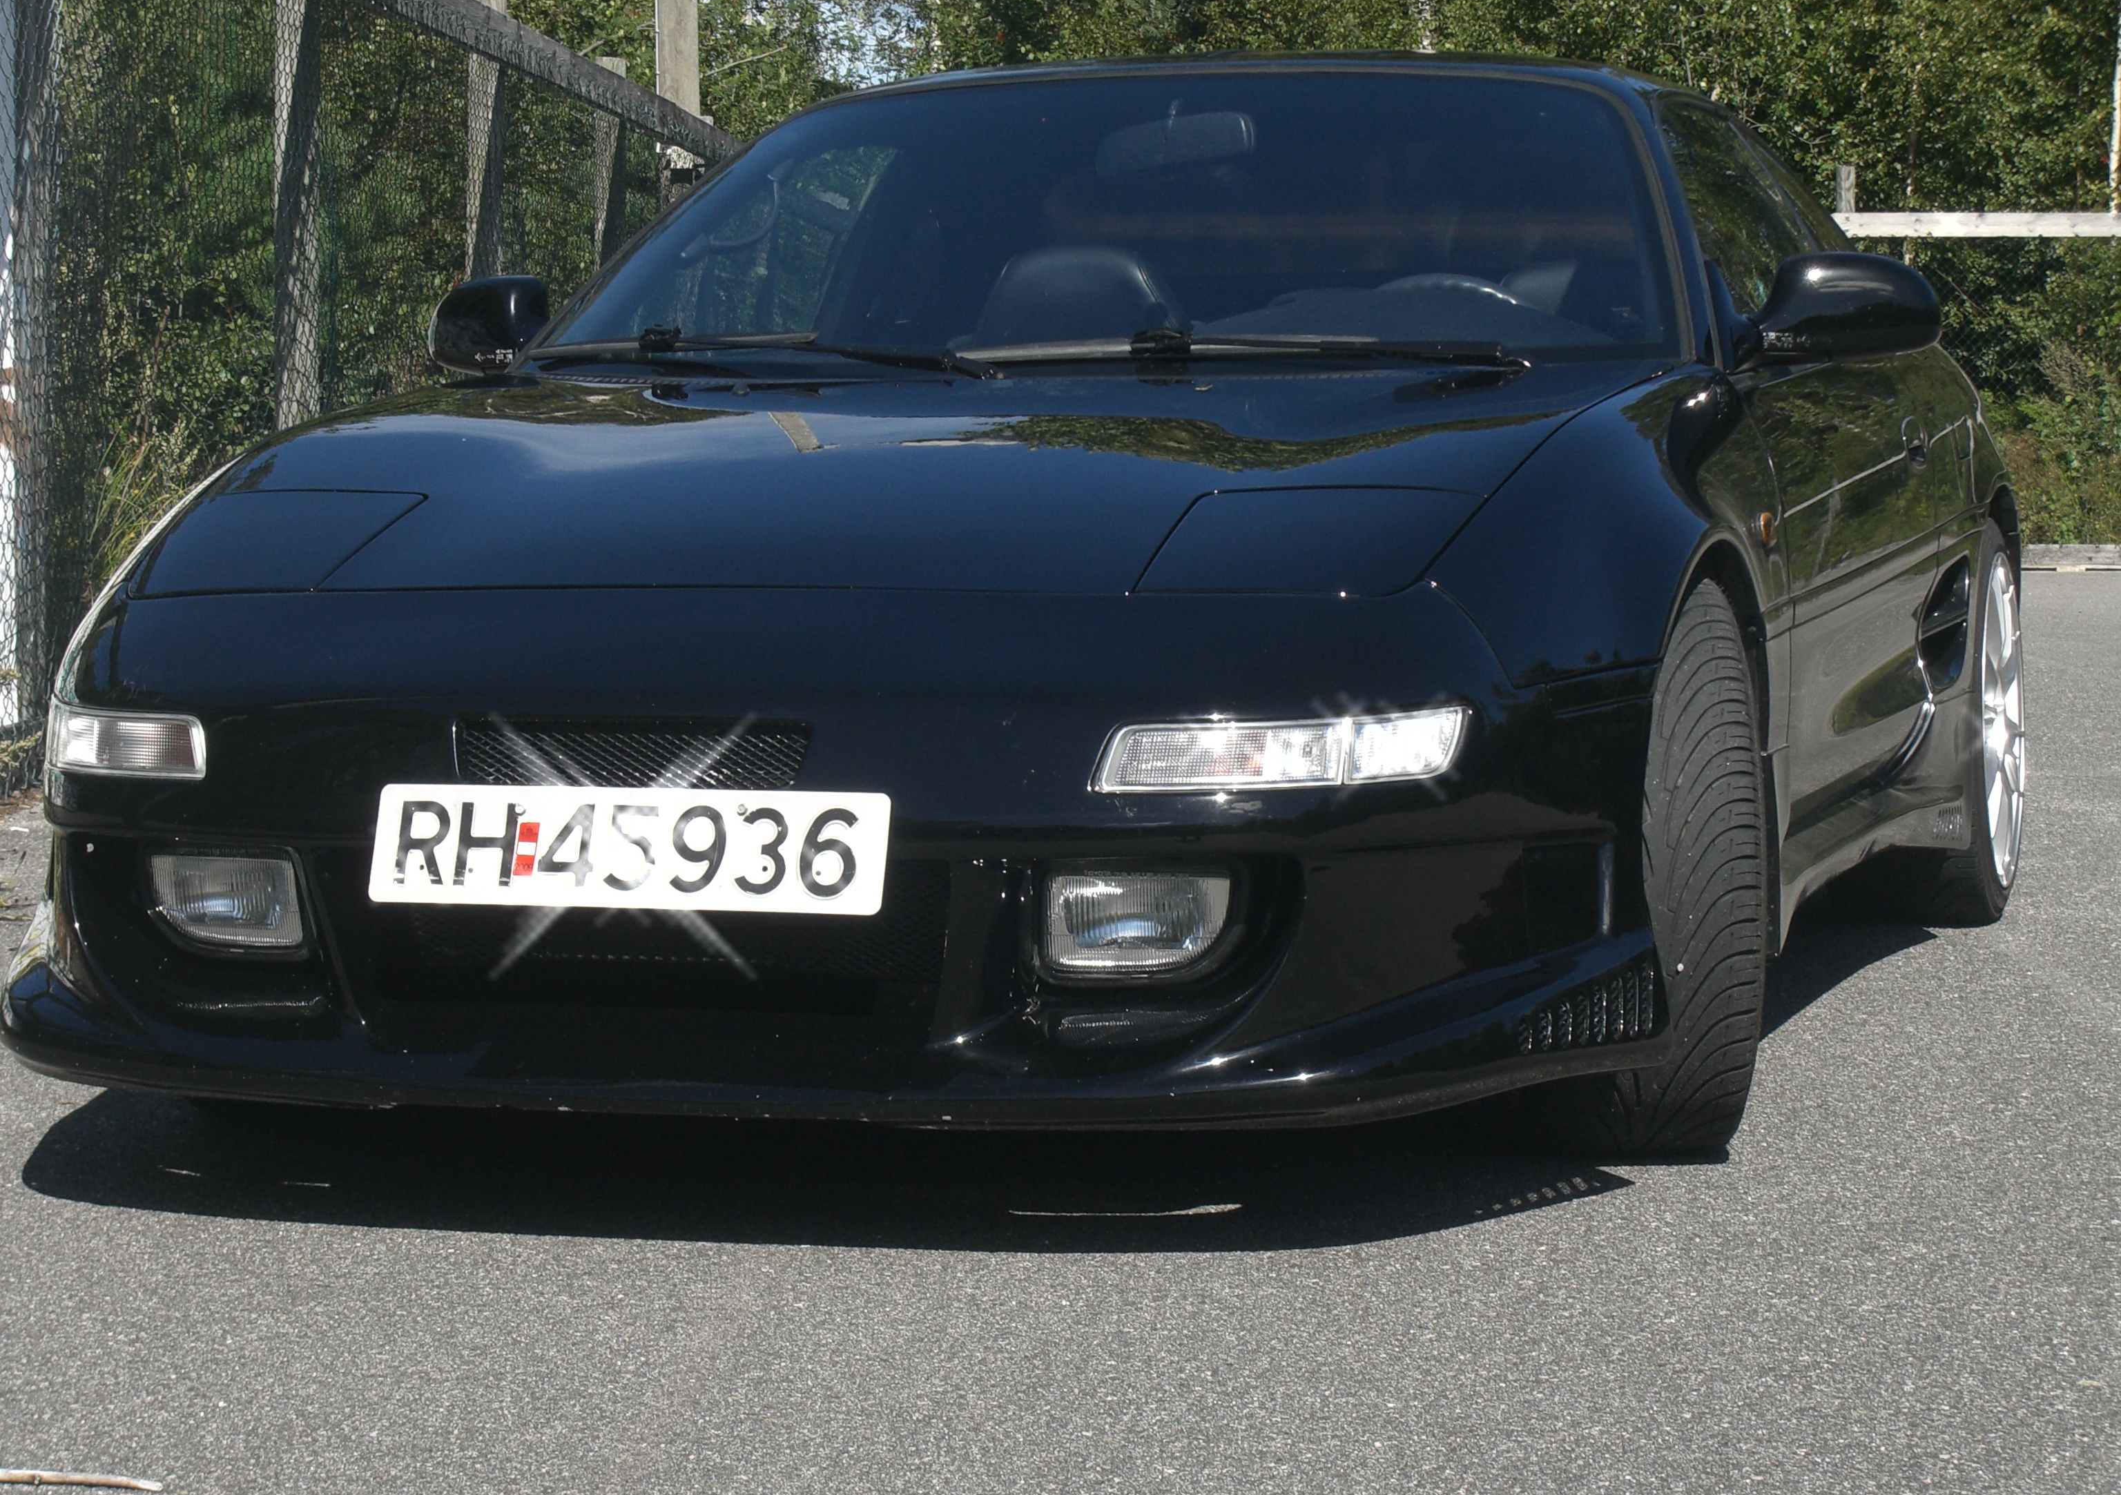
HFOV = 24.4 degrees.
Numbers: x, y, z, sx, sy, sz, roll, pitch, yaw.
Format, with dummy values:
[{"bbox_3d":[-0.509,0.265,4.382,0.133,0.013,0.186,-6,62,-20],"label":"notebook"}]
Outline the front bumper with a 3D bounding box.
[{"bbox_3d":[-0.304,0.084,4.755,1.703,0.505,0.604,1,4,19],"label":"front bumper"}]

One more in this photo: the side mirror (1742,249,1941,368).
[{"bbox_3d":[0.905,-0.506,5.659,0.223,0.136,0.148,1,4,19],"label":"side mirror"}]

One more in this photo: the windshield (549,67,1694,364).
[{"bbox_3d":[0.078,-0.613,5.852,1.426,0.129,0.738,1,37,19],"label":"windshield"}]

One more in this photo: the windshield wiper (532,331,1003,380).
[{"bbox_3d":[-0.353,-0.458,5.729,0.693,0.059,0.084,2,5,36],"label":"windshield wiper"}]

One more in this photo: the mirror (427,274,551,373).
[{"bbox_3d":[-0.699,-0.528,6.203,0.223,0.136,0.148,1,4,19],"label":"mirror"}]

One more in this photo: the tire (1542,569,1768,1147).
[{"bbox_3d":[0.578,0.125,5.081,0.215,0.597,0.597,-1,4,-1],"label":"tire"}]

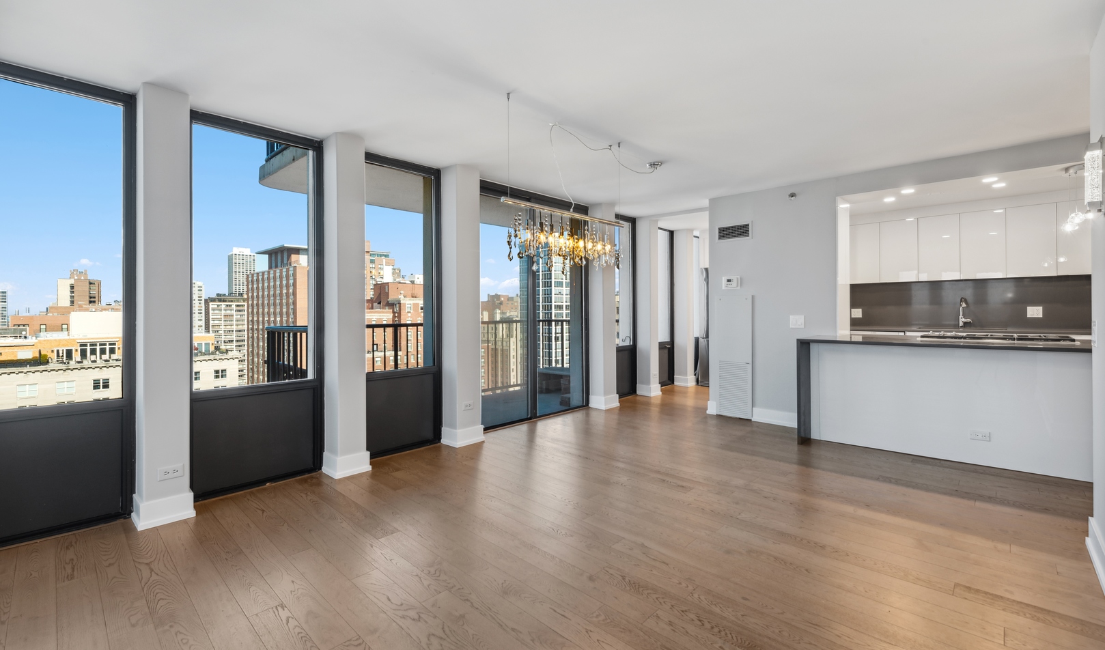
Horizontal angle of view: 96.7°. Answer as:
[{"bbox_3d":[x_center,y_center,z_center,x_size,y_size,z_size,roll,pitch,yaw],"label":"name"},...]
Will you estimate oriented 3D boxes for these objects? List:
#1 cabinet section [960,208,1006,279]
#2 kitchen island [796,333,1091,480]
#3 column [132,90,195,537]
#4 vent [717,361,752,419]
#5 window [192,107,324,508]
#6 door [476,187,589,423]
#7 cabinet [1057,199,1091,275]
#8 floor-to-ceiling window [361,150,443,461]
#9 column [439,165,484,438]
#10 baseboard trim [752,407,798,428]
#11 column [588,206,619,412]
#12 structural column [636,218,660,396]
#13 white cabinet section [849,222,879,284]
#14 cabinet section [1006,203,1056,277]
[{"bbox_3d":[5.050,-0.920,5.758,0.396,0.772,0.353,1,1,42],"label":"cabinet section"},{"bbox_3d":[3.194,0.582,4.066,1.840,0.907,1.160,1,2,42],"label":"kitchen island"},{"bbox_3d":[-2.243,-0.110,2.830,0.245,2.430,0.245,1,2,41],"label":"column"},{"bbox_3d":[1.962,0.701,5.329,0.385,0.610,0.035,1,1,43],"label":"vent"},{"bbox_3d":[-2.015,-0.121,3.356,0.080,2.410,0.860,1,1,43],"label":"window"},{"bbox_3d":[-0.193,-0.177,5.342,0.100,2.380,1.800,1,1,43],"label":"door"},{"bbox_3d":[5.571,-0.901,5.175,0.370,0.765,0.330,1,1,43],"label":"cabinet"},{"bbox_3d":[-1.281,-0.155,4.135,0.090,2.430,0.820,1,2,41],"label":"floor-to-ceiling window"},{"bbox_3d":[-0.815,-0.166,4.415,0.245,2.430,0.245,1,2,41],"label":"column"},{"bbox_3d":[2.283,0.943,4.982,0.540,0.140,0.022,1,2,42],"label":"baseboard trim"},{"bbox_3d":[0.627,-0.222,6.035,0.250,2.440,0.250,1,1,43],"label":"column"},{"bbox_3d":[1.334,-0.230,6.805,0.245,2.390,0.245,1,2,41],"label":"structural column"},{"bbox_3d":[4.179,-0.933,6.551,0.374,0.772,0.353,1,1,42],"label":"white cabinet section"},{"bbox_3d":[5.343,-0.915,5.491,0.396,0.772,0.353,1,1,42],"label":"cabinet section"}]

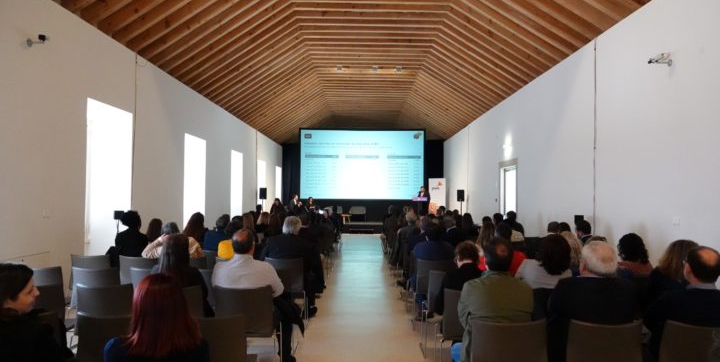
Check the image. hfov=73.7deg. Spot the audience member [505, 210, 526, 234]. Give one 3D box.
[{"bbox_3d":[2.829,1.226,9.120,0.520,1.280,0.750,1,-2,0],"label":"audience member"}]

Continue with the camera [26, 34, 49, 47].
[{"bbox_3d":[-4.331,-1.881,6.440,0.250,0.170,0.250,1,-2,-27],"label":"camera"}]

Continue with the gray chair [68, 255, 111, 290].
[{"bbox_3d":[-3.067,1.280,5.749,0.490,0.850,0.560,1,-2,0],"label":"gray chair"}]

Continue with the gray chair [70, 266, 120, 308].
[{"bbox_3d":[-2.544,1.256,4.848,0.490,0.850,0.560,1,-2,0],"label":"gray chair"}]

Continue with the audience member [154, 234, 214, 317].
[{"bbox_3d":[-1.447,1.036,4.062,0.500,1.230,0.700,1,-2,0],"label":"audience member"}]

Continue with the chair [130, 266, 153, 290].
[{"bbox_3d":[-2.017,1.278,4.915,0.500,0.850,0.550,1,-2,0],"label":"chair"}]

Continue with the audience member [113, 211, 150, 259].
[{"bbox_3d":[-3.092,1.071,6.577,0.500,1.320,0.780,1,-2,0],"label":"audience member"}]

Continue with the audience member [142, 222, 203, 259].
[{"bbox_3d":[-2.191,1.092,5.814,0.700,1.220,0.720,1,-2,0],"label":"audience member"}]

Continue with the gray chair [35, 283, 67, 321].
[{"bbox_3d":[-2.501,1.226,3.889,0.490,0.850,0.560,1,-2,0],"label":"gray chair"}]

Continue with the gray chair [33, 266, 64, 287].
[{"bbox_3d":[-3.089,1.251,4.840,0.490,0.850,0.560,1,-2,0],"label":"gray chair"}]

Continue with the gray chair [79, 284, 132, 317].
[{"bbox_3d":[-1.999,1.248,4.010,0.500,0.850,0.550,1,-2,0],"label":"gray chair"}]

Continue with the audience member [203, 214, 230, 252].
[{"bbox_3d":[-1.923,1.108,6.572,0.480,1.270,0.780,1,-2,0],"label":"audience member"}]

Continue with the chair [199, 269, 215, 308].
[{"bbox_3d":[-1.423,1.284,4.896,0.500,0.850,0.550,1,-2,0],"label":"chair"}]

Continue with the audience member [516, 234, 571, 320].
[{"bbox_3d":[1.453,1.062,3.972,0.500,1.235,0.700,1,-2,0],"label":"audience member"}]

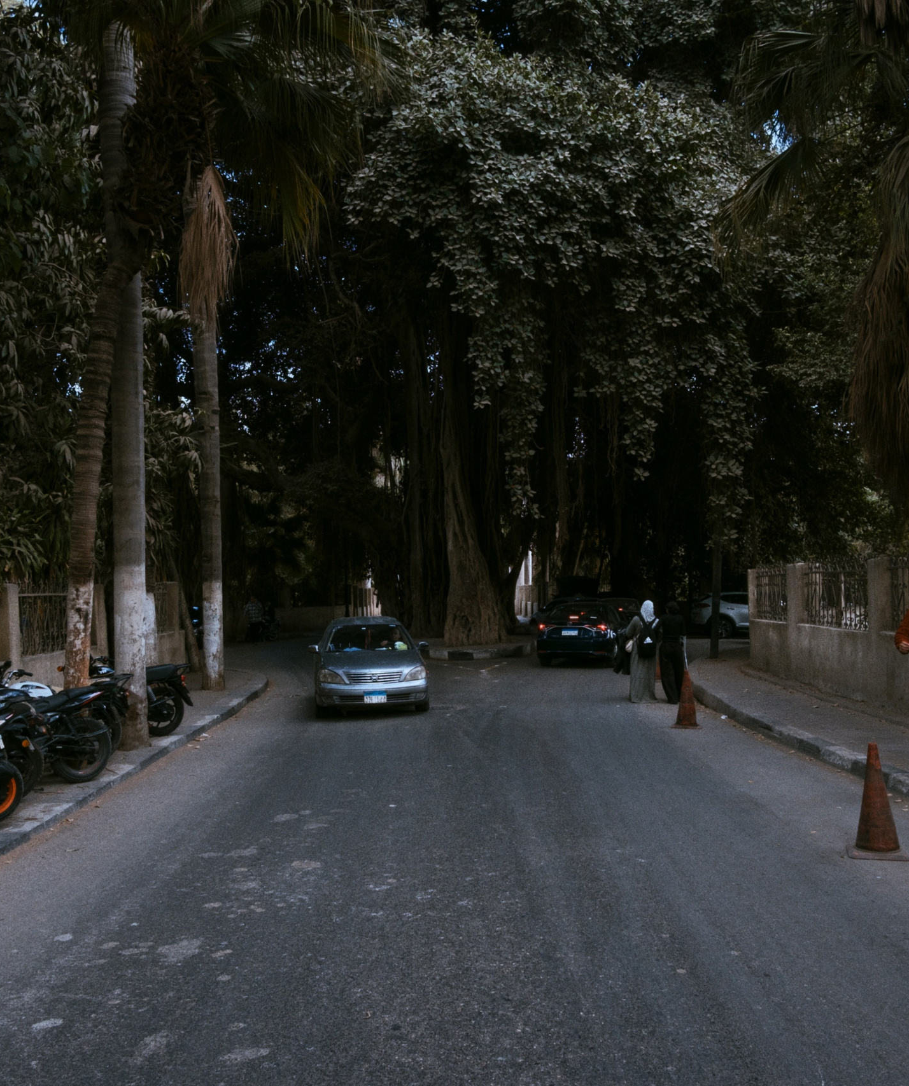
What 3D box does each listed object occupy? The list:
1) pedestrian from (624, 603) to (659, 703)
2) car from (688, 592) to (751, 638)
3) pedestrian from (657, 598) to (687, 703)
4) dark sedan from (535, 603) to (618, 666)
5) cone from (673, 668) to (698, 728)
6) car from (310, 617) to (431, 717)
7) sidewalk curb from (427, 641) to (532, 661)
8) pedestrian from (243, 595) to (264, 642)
[{"bbox_3d":[2.878,1.677,16.931,0.560,1.610,0.480,-2,-2,3],"label":"pedestrian"},{"bbox_3d":[10.857,2.548,39.420,4.450,1.650,1.840,-1,-2,-1],"label":"car"},{"bbox_3d":[3.358,1.662,16.780,0.480,1.600,0.360,-2,-2,0],"label":"pedestrian"},{"bbox_3d":[3.161,2.167,26.527,1.790,1.440,4.600,-2,-2,12],"label":"dark sedan"},{"bbox_3d":[2.904,1.955,13.692,0.380,0.710,0.380,-1,-2,0],"label":"cone"},{"bbox_3d":[-1.520,1.937,17.978,1.720,1.450,4.480,-1,-2,-7],"label":"car"},{"bbox_3d":[0.680,2.890,28.800,2.900,0.240,1.100,-1,-2,-6],"label":"sidewalk curb"},{"bbox_3d":[-7.204,2.754,39.153,0.620,1.700,0.380,0,-2,-9],"label":"pedestrian"}]

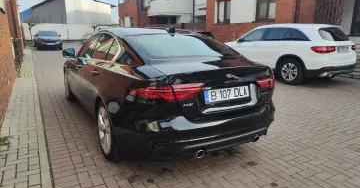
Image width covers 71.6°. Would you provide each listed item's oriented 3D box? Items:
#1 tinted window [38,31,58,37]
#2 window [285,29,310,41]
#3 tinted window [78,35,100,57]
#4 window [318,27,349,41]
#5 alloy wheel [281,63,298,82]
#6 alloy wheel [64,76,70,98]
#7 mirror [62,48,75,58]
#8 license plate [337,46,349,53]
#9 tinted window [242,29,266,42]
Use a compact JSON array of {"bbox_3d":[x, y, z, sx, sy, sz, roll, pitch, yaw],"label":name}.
[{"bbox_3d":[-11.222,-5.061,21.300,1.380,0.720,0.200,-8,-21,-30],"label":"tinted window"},{"bbox_3d":[3.109,-1.553,6.603,0.070,0.360,0.840,15,4,-32],"label":"window"},{"bbox_3d":[-1.361,-0.696,3.704,0.070,0.420,1.000,17,2,-33],"label":"tinted window"},{"bbox_3d":[4.028,-1.516,6.403,1.250,0.400,0.120,-7,-16,-29],"label":"window"},{"bbox_3d":[3.023,-0.598,6.748,0.190,0.490,0.490,-7,15,-29],"label":"alloy wheel"},{"bbox_3d":[-2.198,-0.154,5.078,0.180,0.490,0.490,-8,15,-30],"label":"alloy wheel"},{"bbox_3d":[-1.851,-0.678,4.149,0.235,0.165,0.160,-8,15,-30],"label":"mirror"},{"bbox_3d":[4.159,-1.113,6.323,0.520,0.110,0.020,-7,15,-29],"label":"license plate"},{"bbox_3d":[2.381,-1.830,7.862,0.070,0.400,0.980,15,4,-32],"label":"tinted window"}]

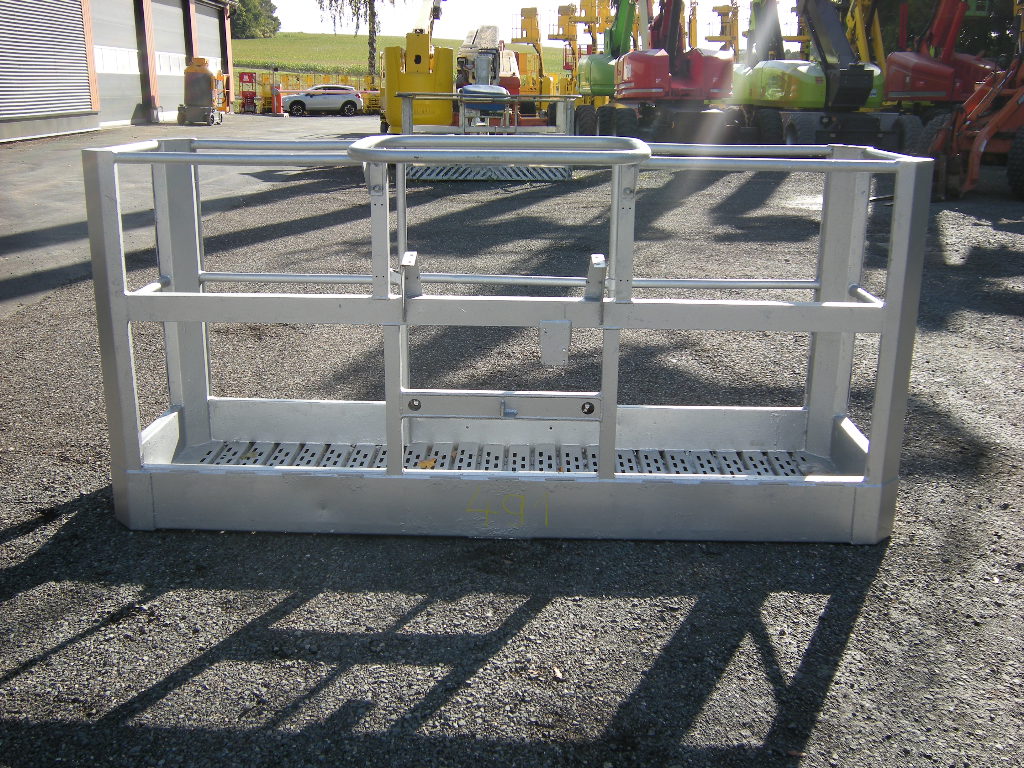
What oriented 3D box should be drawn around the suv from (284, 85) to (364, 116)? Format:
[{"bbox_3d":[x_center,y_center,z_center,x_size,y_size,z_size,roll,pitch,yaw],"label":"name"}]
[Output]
[{"bbox_3d":[-9.653,-14.396,57.232,4.380,1.580,1.800,-3,15,-12],"label":"suv"}]

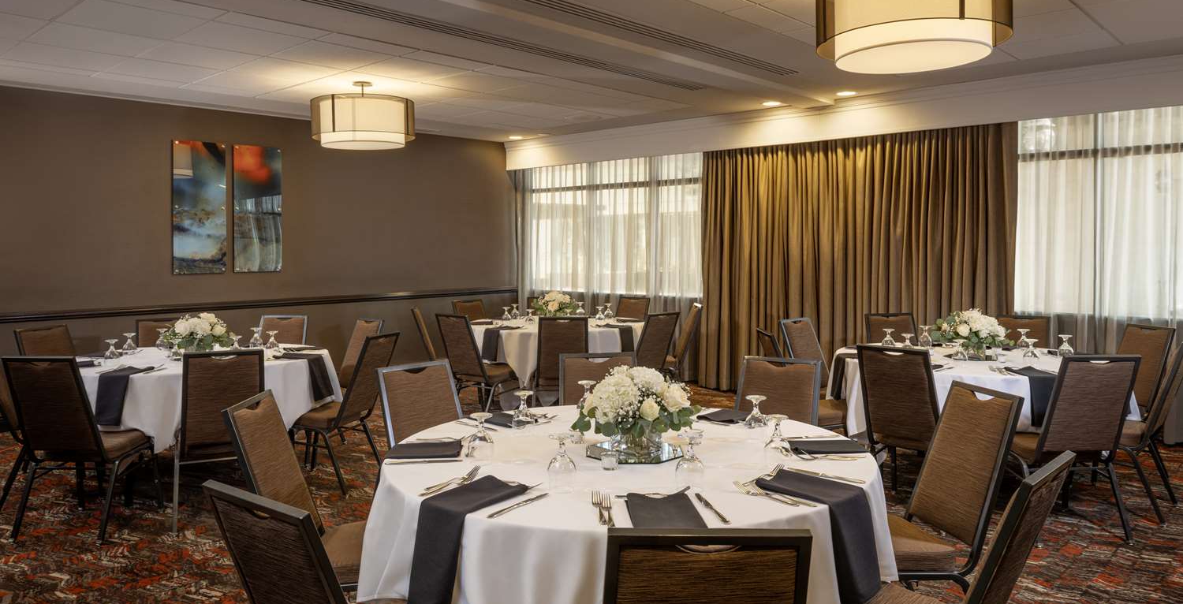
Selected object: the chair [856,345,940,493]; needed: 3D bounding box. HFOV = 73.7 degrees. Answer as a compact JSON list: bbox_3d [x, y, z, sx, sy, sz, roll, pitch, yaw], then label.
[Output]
[{"bbox_3d":[1.747,0.691,4.274,0.450,0.930,0.620,3,5,42],"label":"chair"}]

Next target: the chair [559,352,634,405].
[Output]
[{"bbox_3d":[0.046,0.739,3.590,0.450,0.930,0.620,0,4,-4],"label":"chair"}]

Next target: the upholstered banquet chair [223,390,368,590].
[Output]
[{"bbox_3d":[-0.922,0.806,2.756,0.560,0.925,0.460,0,4,4],"label":"upholstered banquet chair"}]

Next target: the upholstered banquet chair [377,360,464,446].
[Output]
[{"bbox_3d":[-0.559,0.738,3.241,0.604,0.909,0.462,4,6,41],"label":"upholstered banquet chair"}]

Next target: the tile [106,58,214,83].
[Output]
[{"bbox_3d":[-3.034,-1.650,5.611,0.610,0.020,0.610,4,6,44],"label":"tile"}]

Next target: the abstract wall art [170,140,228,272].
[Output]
[{"bbox_3d":[-3.318,-0.794,6.689,0.030,1.112,0.432,4,6,44],"label":"abstract wall art"}]

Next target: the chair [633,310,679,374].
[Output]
[{"bbox_3d":[0.352,0.531,6.270,0.462,0.909,0.604,-4,6,-44],"label":"chair"}]

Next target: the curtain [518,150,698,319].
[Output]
[{"bbox_3d":[0.099,-0.424,9.271,2.960,2.450,0.120,3,5,44],"label":"curtain"}]

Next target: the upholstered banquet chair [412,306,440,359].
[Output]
[{"bbox_3d":[-1.218,0.502,6.721,0.604,0.909,0.462,-1,4,-11],"label":"upholstered banquet chair"}]

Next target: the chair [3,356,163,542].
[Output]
[{"bbox_3d":[-2.554,0.691,3.965,0.462,0.909,0.604,0,4,4],"label":"chair"}]

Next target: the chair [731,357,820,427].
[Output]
[{"bbox_3d":[0.738,0.730,3.358,0.450,0.900,0.610,2,5,27],"label":"chair"}]

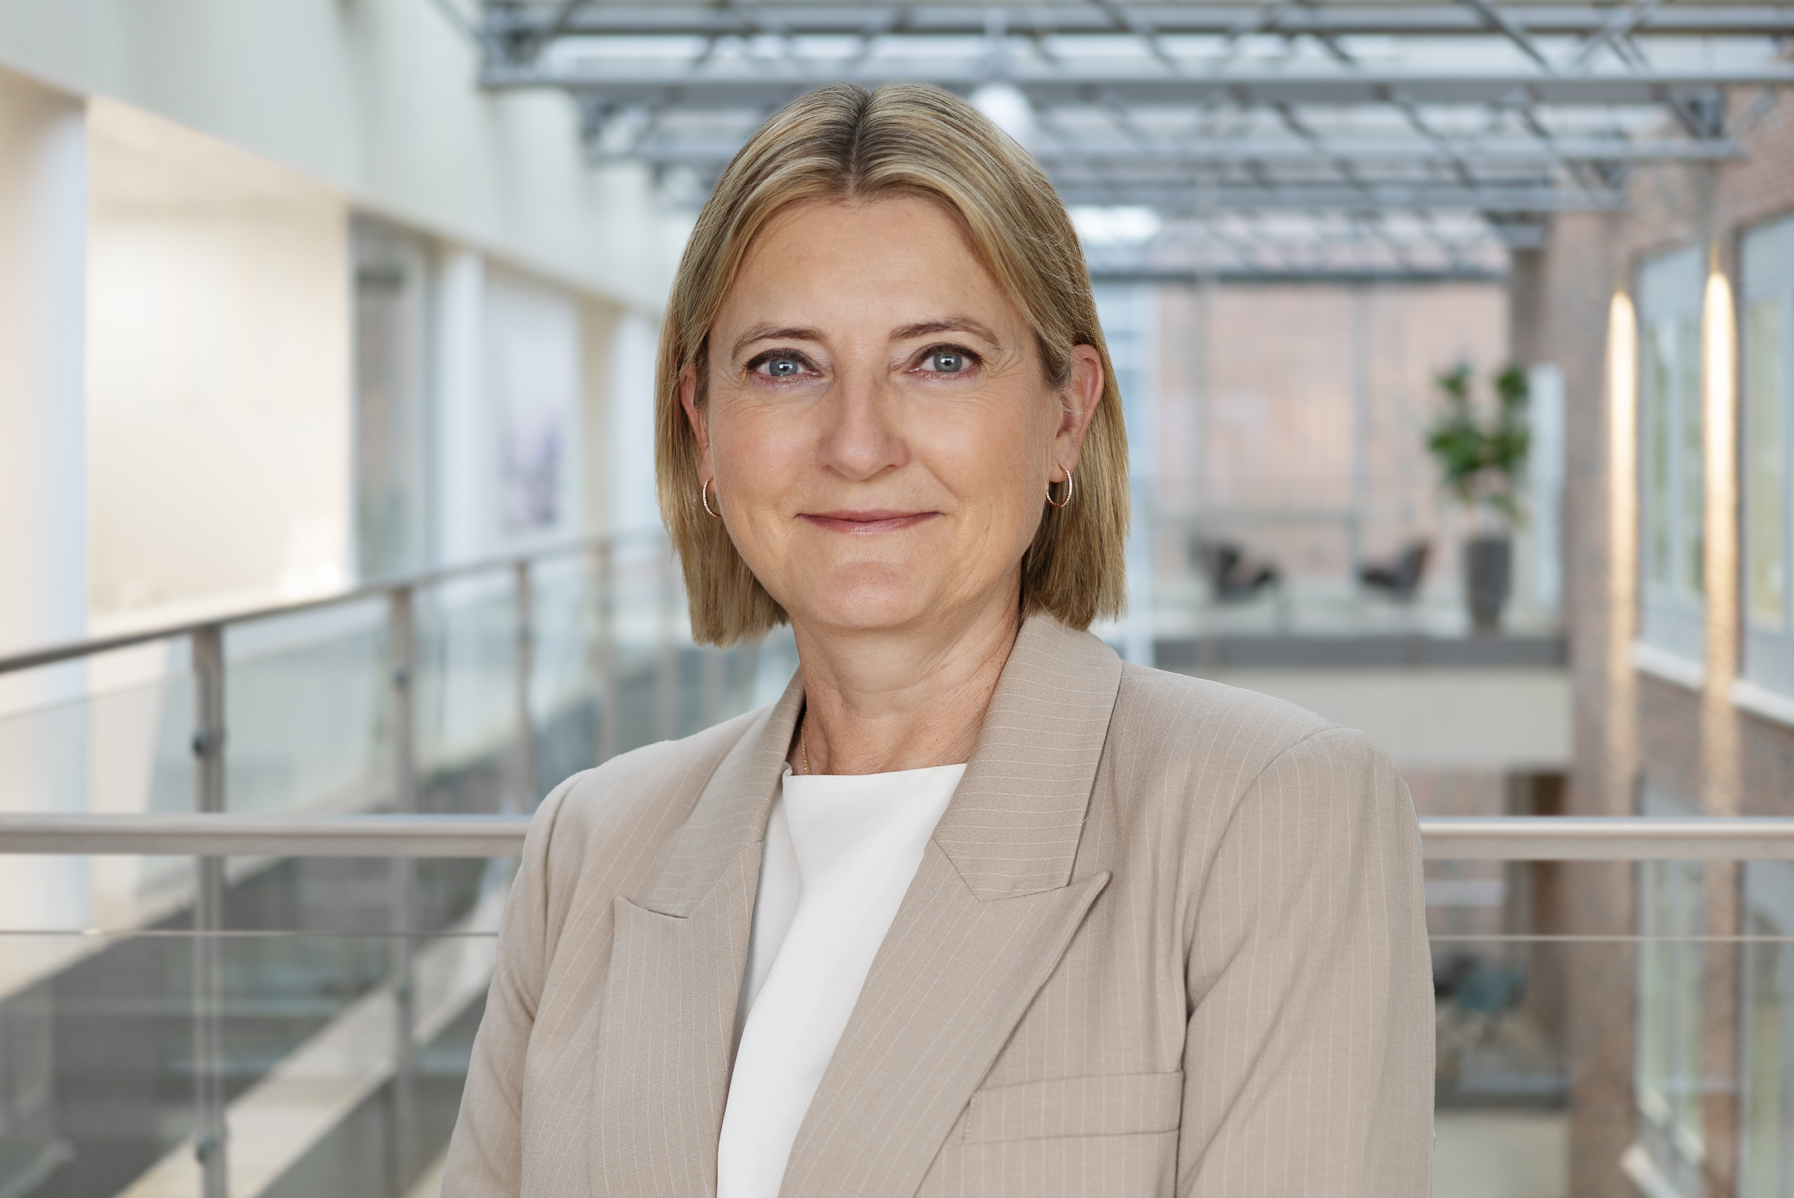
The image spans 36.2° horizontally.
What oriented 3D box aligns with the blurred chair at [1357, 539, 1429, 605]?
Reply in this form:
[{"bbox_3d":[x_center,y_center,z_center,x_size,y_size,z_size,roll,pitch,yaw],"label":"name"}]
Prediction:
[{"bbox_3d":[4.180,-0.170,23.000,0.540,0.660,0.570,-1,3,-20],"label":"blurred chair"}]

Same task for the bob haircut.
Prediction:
[{"bbox_3d":[-0.002,-0.099,1.162,0.198,0.232,0.200,-1,3,7],"label":"bob haircut"}]

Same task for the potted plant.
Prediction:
[{"bbox_3d":[4.745,-0.830,22.400,0.820,2.180,0.800,0,3,0],"label":"potted plant"}]

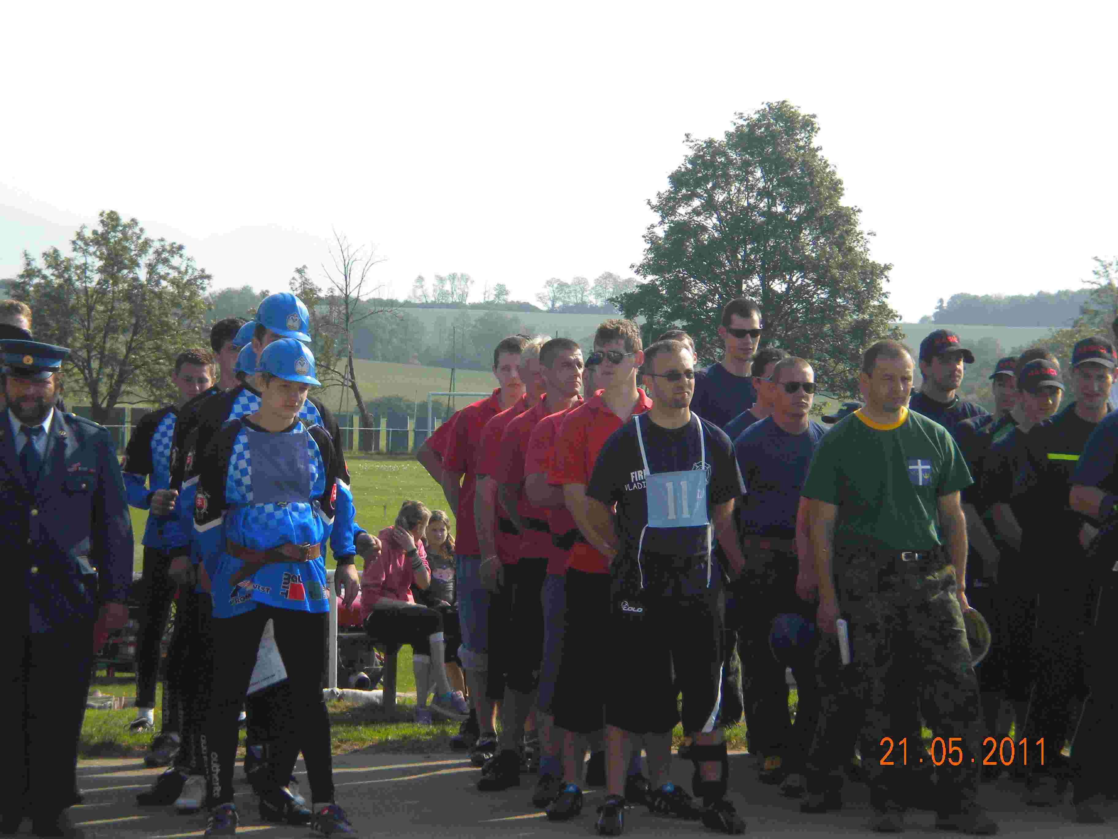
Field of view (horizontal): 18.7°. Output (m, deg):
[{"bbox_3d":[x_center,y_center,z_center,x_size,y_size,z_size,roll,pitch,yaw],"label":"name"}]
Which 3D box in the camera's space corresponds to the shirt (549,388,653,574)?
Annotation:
[{"bbox_3d":[0.229,0.232,12.800,0.560,0.700,0.310,0,1,-22],"label":"shirt"}]

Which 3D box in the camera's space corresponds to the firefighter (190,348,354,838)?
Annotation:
[{"bbox_3d":[-1.039,0.603,12.350,0.570,1.780,0.420,0,1,-20],"label":"firefighter"}]

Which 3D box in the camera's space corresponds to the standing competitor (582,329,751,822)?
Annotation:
[{"bbox_3d":[0.390,0.603,12.350,0.590,1.780,0.400,0,1,-20],"label":"standing competitor"}]

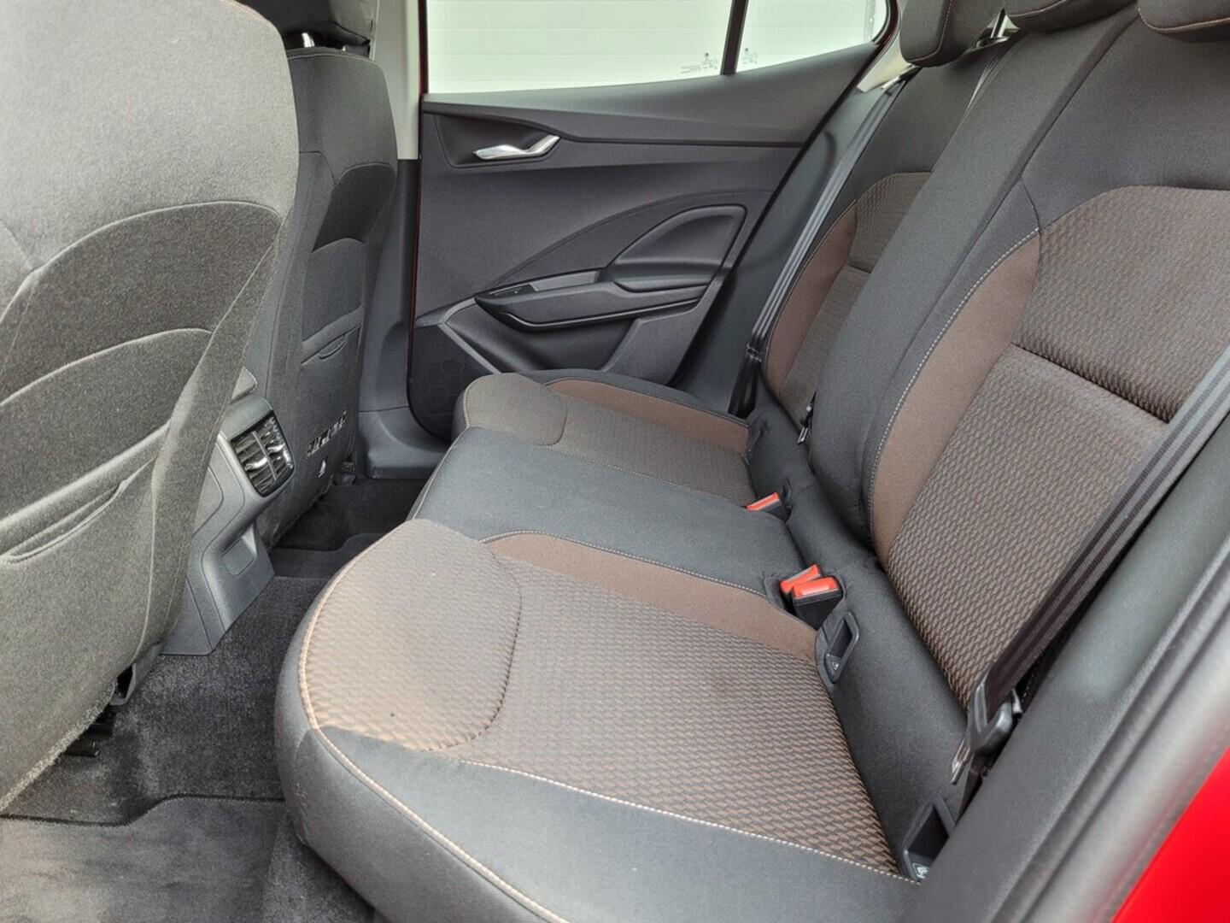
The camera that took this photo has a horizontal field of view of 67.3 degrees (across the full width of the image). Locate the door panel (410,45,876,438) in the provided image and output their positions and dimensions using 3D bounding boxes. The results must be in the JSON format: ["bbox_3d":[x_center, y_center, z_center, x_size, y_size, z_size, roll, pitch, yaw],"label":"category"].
[{"bbox_3d":[0.024,-0.371,1.692,0.840,0.720,0.120,0,19,-1],"label":"door panel"}]

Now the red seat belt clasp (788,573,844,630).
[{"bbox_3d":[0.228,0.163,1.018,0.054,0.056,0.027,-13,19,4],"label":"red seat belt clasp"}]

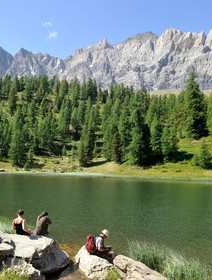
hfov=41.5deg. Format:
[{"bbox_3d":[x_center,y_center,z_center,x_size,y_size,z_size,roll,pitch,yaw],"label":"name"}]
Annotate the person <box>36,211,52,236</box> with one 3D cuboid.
[{"bbox_3d":[-2.152,2.992,9.800,0.500,0.870,0.700,-2,-4,37],"label":"person"}]

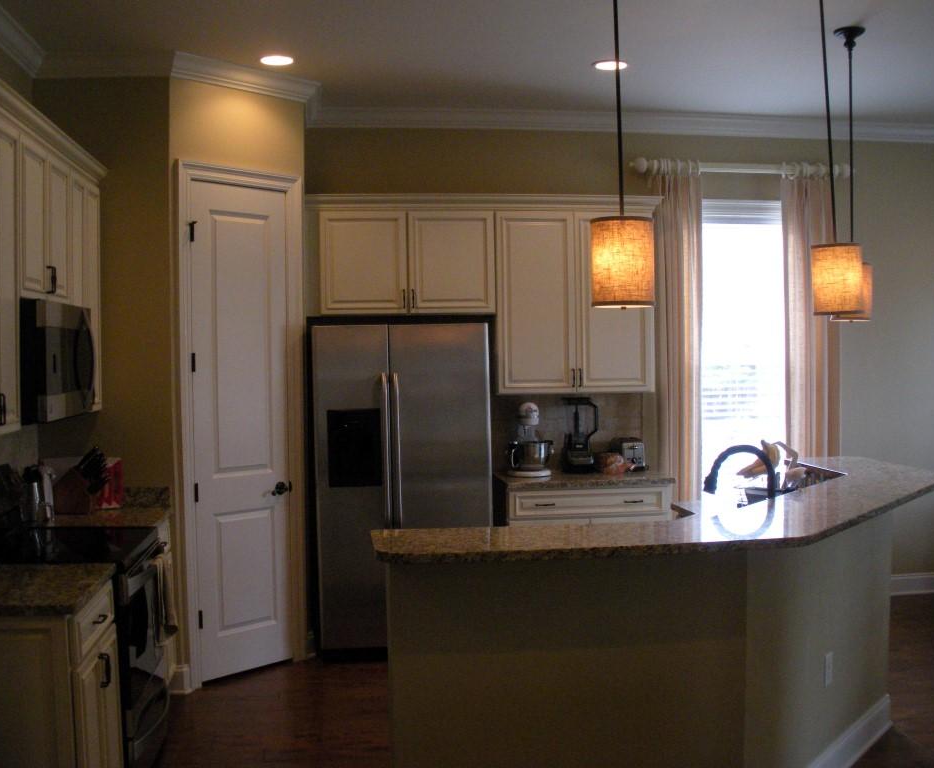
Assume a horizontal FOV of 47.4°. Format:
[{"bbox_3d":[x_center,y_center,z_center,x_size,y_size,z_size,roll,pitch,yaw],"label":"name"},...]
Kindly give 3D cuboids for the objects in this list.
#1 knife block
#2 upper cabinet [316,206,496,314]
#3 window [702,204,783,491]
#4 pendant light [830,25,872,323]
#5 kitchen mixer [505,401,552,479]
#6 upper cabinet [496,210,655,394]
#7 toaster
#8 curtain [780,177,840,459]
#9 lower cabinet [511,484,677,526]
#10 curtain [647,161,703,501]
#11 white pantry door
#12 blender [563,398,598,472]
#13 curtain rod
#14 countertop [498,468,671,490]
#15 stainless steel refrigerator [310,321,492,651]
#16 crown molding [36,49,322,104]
[{"bbox_3d":[-1.732,0.467,4.692,0.165,0.205,0.100,-1,2,-7],"label":"knife block"},{"bbox_3d":[-0.350,-0.678,6.088,1.000,0.585,0.340,-1,2,-7],"label":"upper cabinet"},{"bbox_3d":[1.648,-0.152,6.410,0.720,1.880,0.100,-1,2,-7],"label":"window"},{"bbox_3d":[1.693,-0.923,4.692,0.190,1.284,0.190,-1,2,-7],"label":"pendant light"},{"bbox_3d":[0.360,0.315,6.155,0.262,0.420,0.360,-1,2,-7],"label":"kitchen mixer"},{"bbox_3d":[0.597,-0.468,6.214,0.915,1.040,0.340,-1,2,-7],"label":"upper cabinet"},{"bbox_3d":[0.942,0.408,6.203,0.150,0.180,0.260,-1,2,-3],"label":"toaster"},{"bbox_3d":[2.064,0.064,6.378,0.370,2.630,0.110,-1,2,-7],"label":"curtain"},{"bbox_3d":[0.627,0.982,6.006,0.900,0.880,0.610,-1,2,-7],"label":"lower cabinet"},{"bbox_3d":[1.261,0.045,6.394,0.350,2.690,0.130,-1,2,-7],"label":"curtain"},{"bbox_3d":[-1.128,0.230,5.372,0.045,2.440,0.590,1,2,40],"label":"white pantry door"},{"bbox_3d":[0.645,0.294,6.111,0.200,0.425,0.200,-1,2,-4],"label":"blender"},{"bbox_3d":[1.670,-1.302,6.416,1.420,0.090,0.100,-1,2,-7],"label":"curtain rod"},{"bbox_3d":[0.646,0.538,6.103,0.935,0.036,0.645,-1,2,-7],"label":"countertop"},{"bbox_3d":[-0.371,0.562,5.848,0.910,1.758,0.820,-1,2,-7],"label":"stainless steel refrigerator"},{"bbox_3d":[-1.336,-1.482,5.135,1.490,0.120,0.429,-2,2,-28],"label":"crown molding"}]

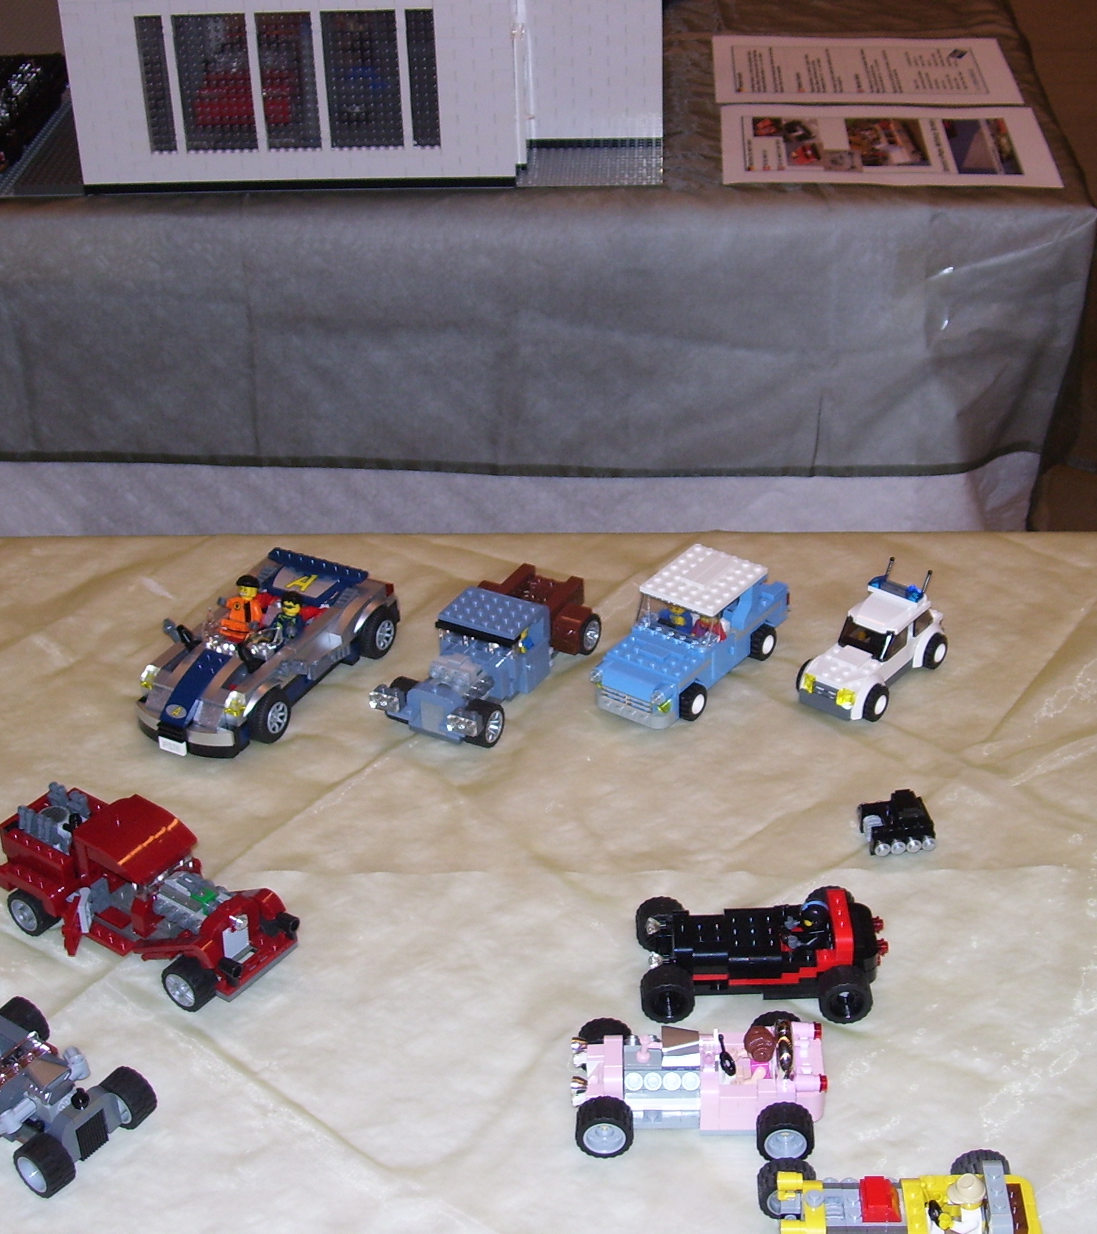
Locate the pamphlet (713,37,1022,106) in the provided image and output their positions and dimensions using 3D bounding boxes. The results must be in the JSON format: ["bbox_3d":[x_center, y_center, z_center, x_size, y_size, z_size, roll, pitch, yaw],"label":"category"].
[{"bbox_3d":[0.315,-0.550,2.150,0.297,0.002,0.210,1,33,3],"label":"pamphlet"}]

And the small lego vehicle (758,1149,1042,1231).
[{"bbox_3d":[0.142,0.240,0.858,0.111,0.046,0.064,0,33,1],"label":"small lego vehicle"}]

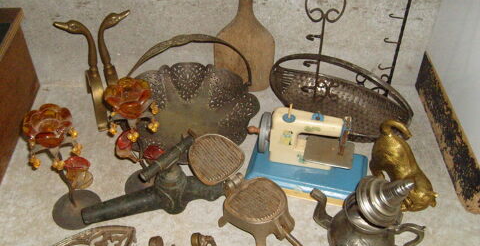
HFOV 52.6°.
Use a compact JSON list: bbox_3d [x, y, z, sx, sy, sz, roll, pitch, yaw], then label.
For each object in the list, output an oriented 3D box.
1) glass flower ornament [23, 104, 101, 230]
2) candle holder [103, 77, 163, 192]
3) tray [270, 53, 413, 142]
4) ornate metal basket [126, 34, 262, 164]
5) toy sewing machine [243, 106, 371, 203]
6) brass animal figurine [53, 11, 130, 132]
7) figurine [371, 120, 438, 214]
[{"bbox_3d":[-0.301,0.074,0.831,0.110,0.230,0.110,1,41,0],"label":"glass flower ornament"},{"bbox_3d":[-0.185,0.028,0.882,0.108,0.235,0.108,1,41,0],"label":"candle holder"},{"bbox_3d":[0.213,-0.070,1.056,0.325,0.165,0.175,20,45,21],"label":"tray"},{"bbox_3d":[-0.087,-0.060,1.009,0.275,0.205,0.275,1,41,0],"label":"ornate metal basket"},{"bbox_3d":[0.129,0.048,0.930,0.225,0.150,0.125,11,42,11],"label":"toy sewing machine"},{"bbox_3d":[-0.270,-0.097,0.994,0.150,0.275,0.080,1,41,0],"label":"brass animal figurine"},{"bbox_3d":[0.313,0.079,0.906,0.065,0.140,0.155,-21,46,-23],"label":"figurine"}]

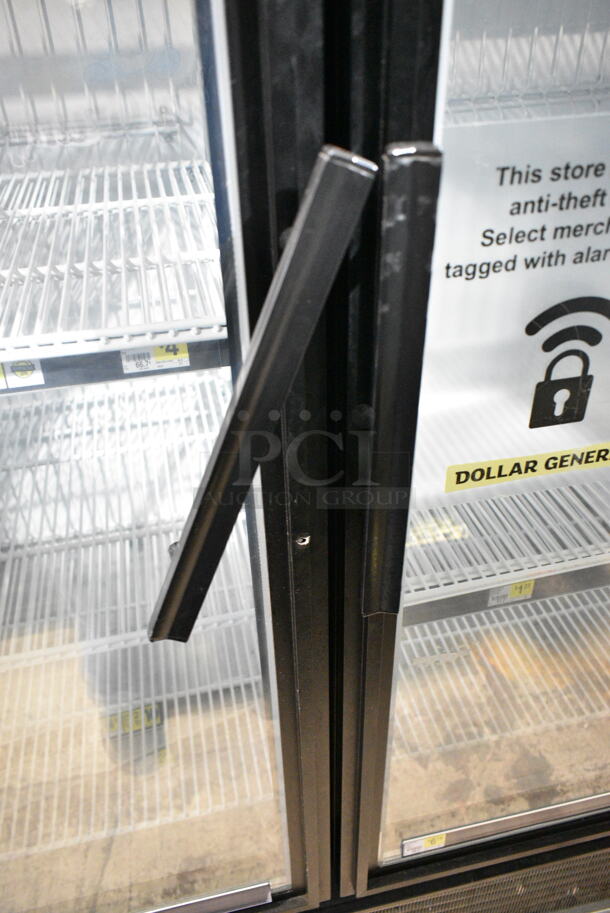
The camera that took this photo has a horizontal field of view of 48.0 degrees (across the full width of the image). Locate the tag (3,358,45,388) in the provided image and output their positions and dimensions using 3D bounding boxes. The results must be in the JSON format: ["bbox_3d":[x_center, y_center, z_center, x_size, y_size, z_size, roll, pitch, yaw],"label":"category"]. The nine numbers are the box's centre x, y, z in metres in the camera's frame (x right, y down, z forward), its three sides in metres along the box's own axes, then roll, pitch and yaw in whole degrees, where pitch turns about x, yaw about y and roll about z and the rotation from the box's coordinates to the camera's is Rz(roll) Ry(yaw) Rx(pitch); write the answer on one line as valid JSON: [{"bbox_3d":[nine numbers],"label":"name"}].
[{"bbox_3d":[-0.226,-0.068,0.550,0.029,0.025,0.002,-8,24,-9],"label":"tag"}]

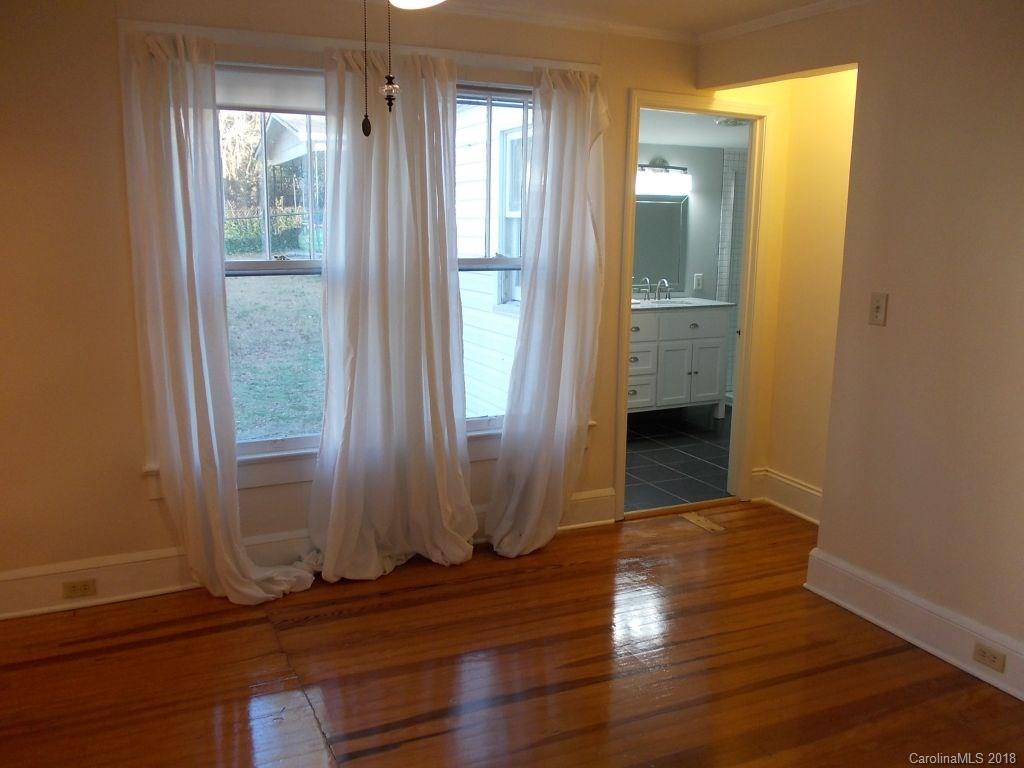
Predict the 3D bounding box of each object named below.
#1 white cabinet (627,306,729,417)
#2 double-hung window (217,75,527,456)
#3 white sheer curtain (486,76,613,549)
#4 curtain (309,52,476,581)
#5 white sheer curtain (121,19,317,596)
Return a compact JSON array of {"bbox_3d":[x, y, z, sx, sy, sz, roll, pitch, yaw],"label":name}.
[{"bbox_3d":[0.958,-0.173,6.493,1.500,0.914,0.560,-4,12,-25],"label":"white cabinet"},{"bbox_3d":[-0.530,-0.503,3.564,1.680,1.570,0.125,-4,12,-25],"label":"double-hung window"},{"bbox_3d":[0.179,-0.296,3.761,0.570,2.145,0.210,-4,12,-25],"label":"white sheer curtain"},{"bbox_3d":[-0.470,-0.242,3.454,0.770,2.140,0.220,-4,12,-25],"label":"curtain"},{"bbox_3d":[-1.087,-0.192,3.167,0.595,2.135,0.220,-4,12,-25],"label":"white sheer curtain"}]

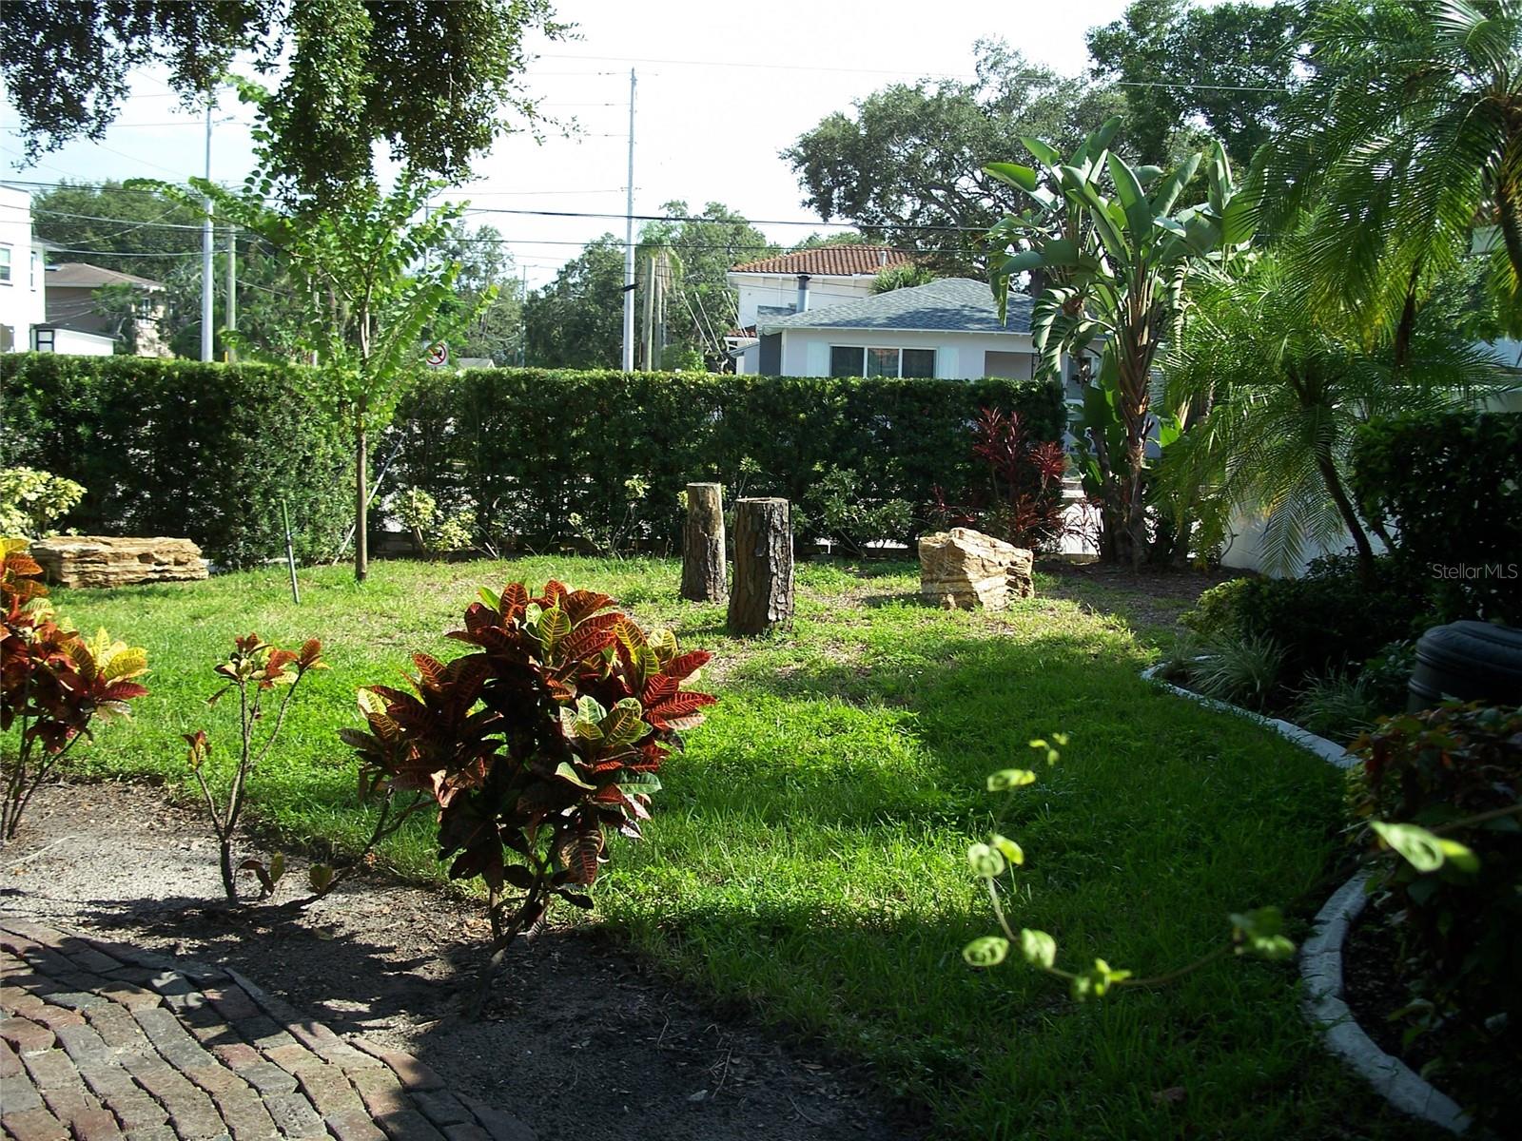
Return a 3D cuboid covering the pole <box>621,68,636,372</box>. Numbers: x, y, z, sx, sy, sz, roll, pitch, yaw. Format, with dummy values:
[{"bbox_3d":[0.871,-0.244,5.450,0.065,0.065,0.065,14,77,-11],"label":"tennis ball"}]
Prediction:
[{"bbox_3d":[-4.036,-9.817,50.367,0.340,11.233,0.340,1,6,0],"label":"pole"}]

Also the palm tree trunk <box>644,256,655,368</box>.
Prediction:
[{"bbox_3d":[-3.396,-7.060,49.690,0.363,5.227,0.350,2,7,0],"label":"palm tree trunk"}]

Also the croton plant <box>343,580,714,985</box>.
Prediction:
[{"bbox_3d":[-0.589,0.558,4.135,0.946,1.074,0.850,2,7,0],"label":"croton plant"}]

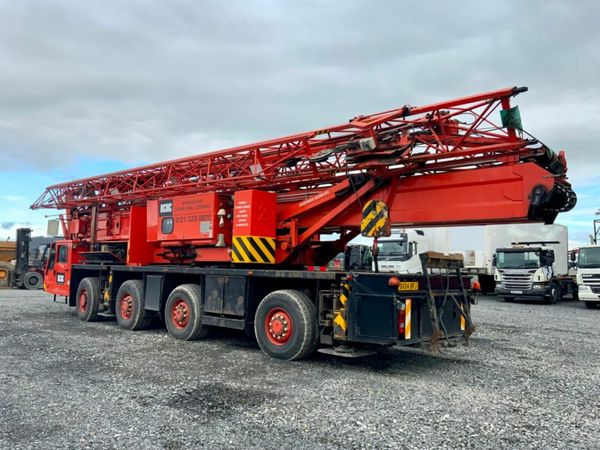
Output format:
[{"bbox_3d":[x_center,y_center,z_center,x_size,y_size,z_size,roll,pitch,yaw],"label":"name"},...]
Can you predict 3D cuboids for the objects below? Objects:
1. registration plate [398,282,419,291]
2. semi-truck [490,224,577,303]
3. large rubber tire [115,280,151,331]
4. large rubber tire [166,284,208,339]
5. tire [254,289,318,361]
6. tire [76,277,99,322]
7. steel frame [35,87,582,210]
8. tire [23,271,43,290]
[{"bbox_3d":[1.531,0.868,7.082,0.015,0.111,0.520,-4,-7,43],"label":"registration plate"},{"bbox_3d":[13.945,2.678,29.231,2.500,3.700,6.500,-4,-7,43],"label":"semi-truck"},{"bbox_3d":[-3.937,1.919,11.966,1.140,1.140,0.380,-4,-7,43],"label":"large rubber tire"},{"bbox_3d":[-2.334,1.859,10.460,1.140,1.140,0.380,-4,-7,43],"label":"large rubber tire"},{"bbox_3d":[-0.230,1.712,8.491,1.140,1.140,0.380,-4,-7,43],"label":"tire"},{"bbox_3d":[-5.638,2.032,13.558,1.140,1.140,0.380,-4,-7,43],"label":"tire"},{"bbox_3d":[-3.359,-1.061,13.248,18.500,1.100,1.200,-2,-6,43],"label":"steel frame"},{"bbox_3d":[-15.466,3.264,29.123,1.060,1.060,0.340,6,-7,-42],"label":"tire"}]

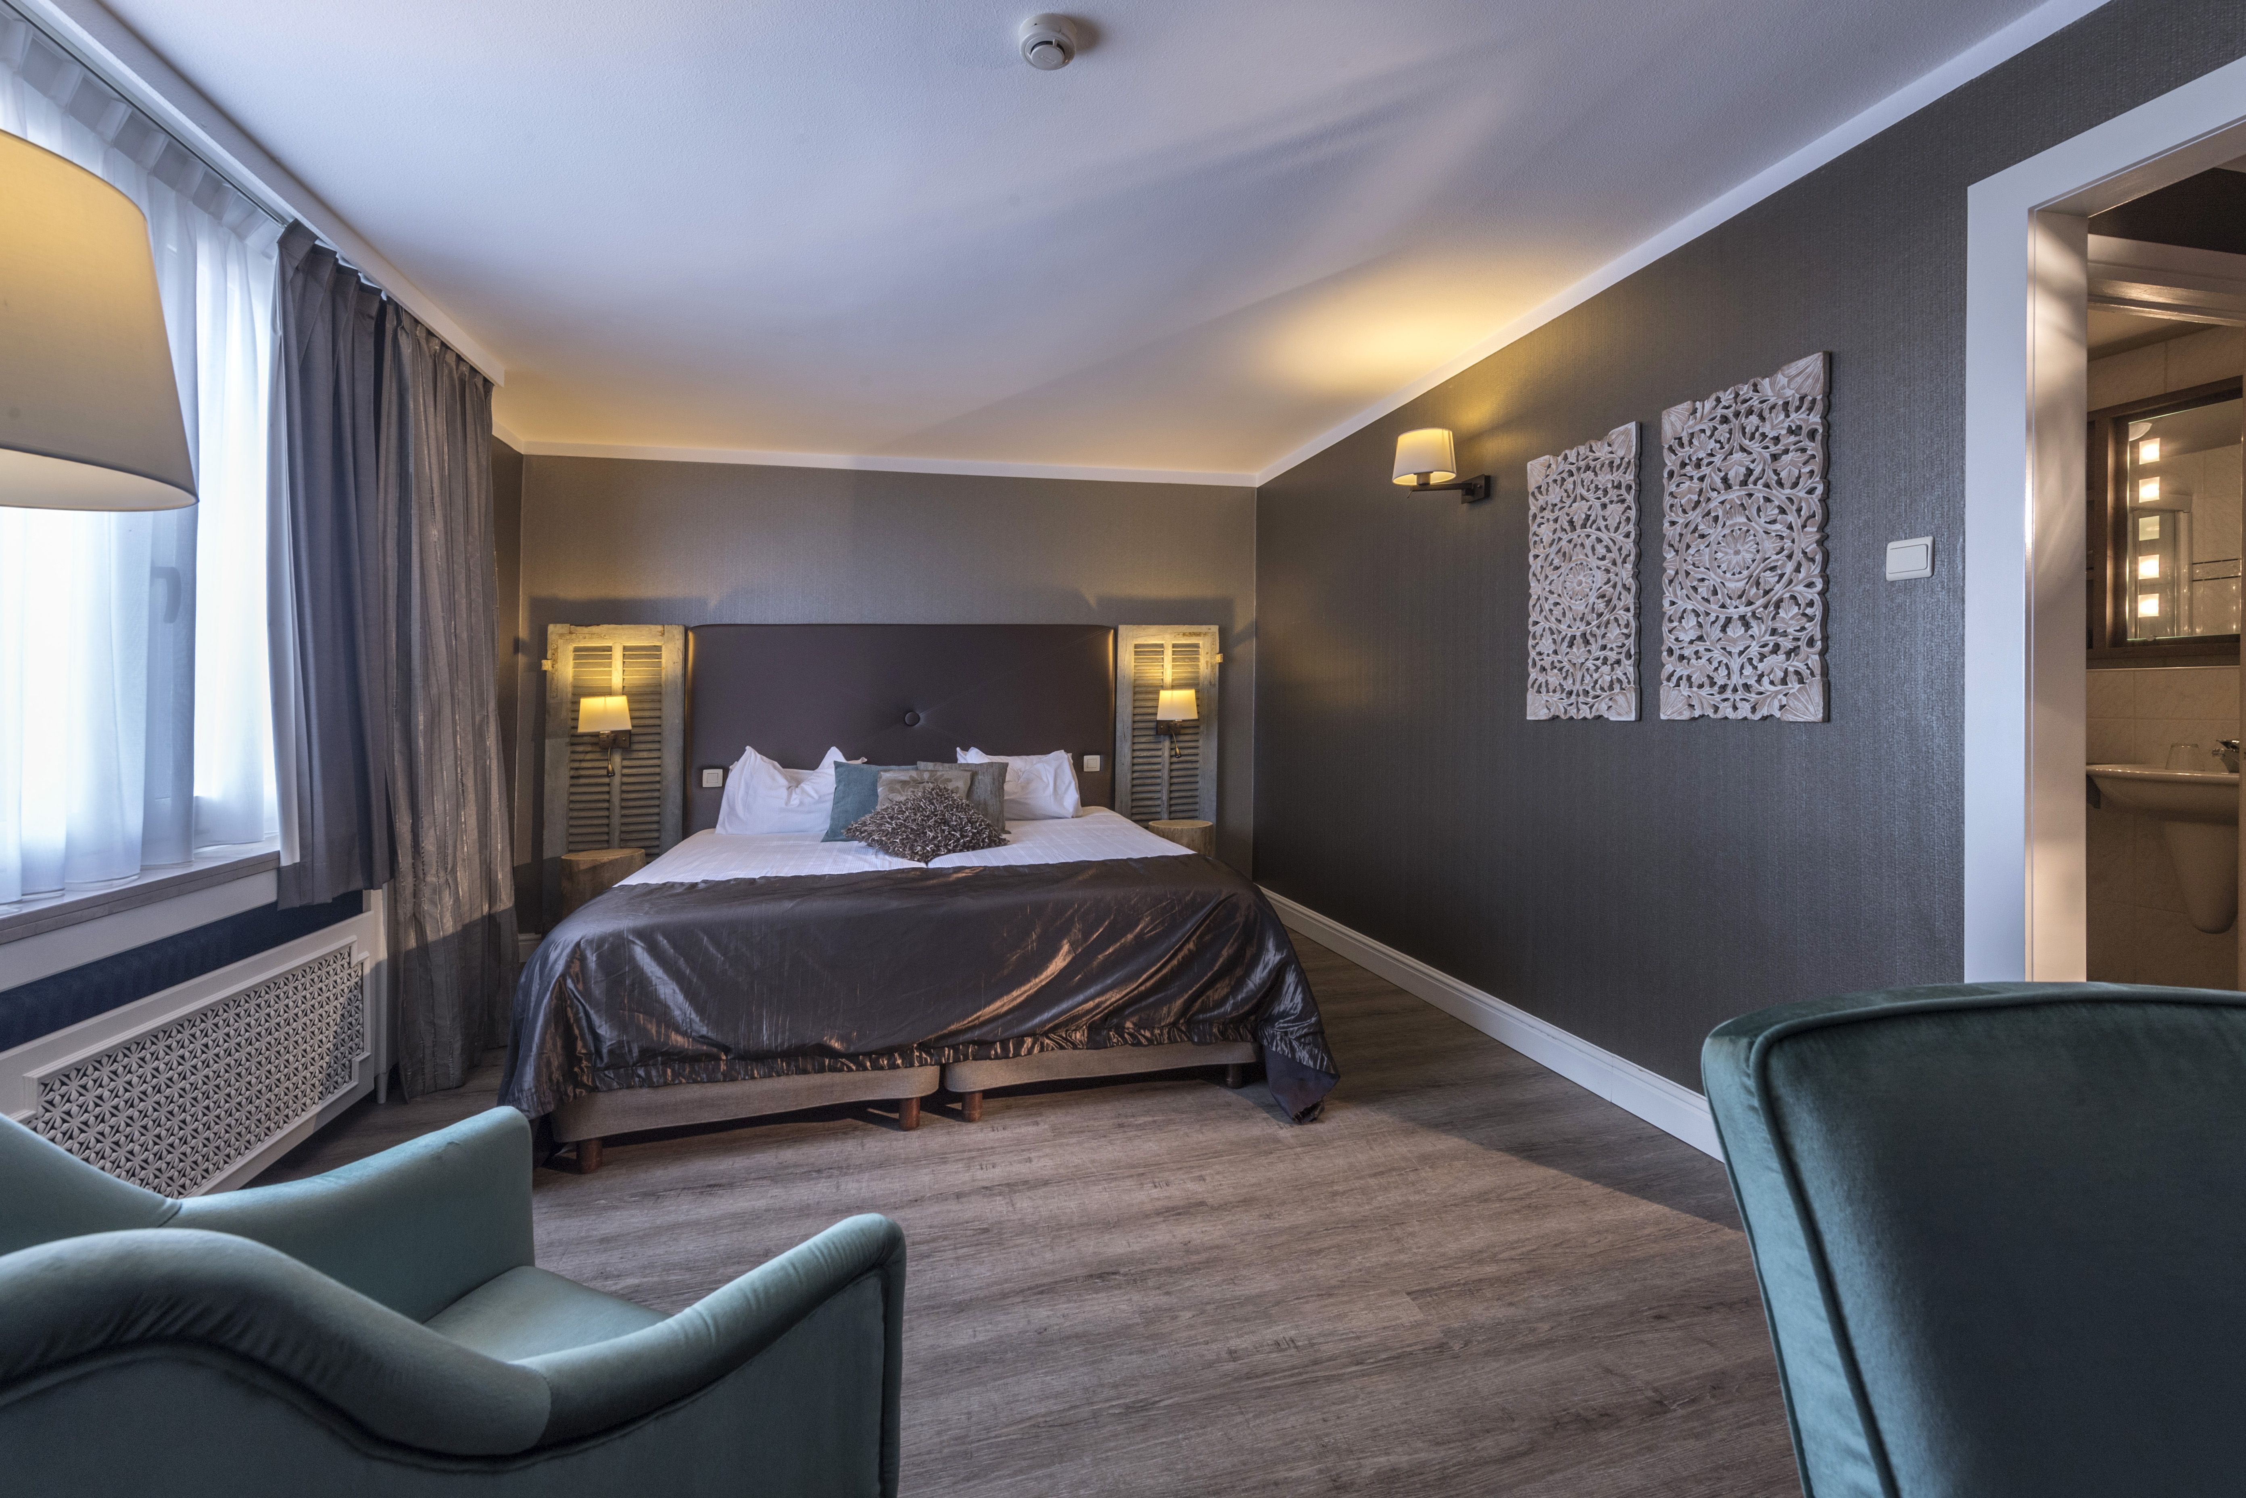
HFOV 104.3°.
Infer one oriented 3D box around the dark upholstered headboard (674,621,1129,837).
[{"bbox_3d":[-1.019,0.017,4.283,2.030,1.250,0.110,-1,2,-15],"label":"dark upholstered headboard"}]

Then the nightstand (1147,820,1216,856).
[{"bbox_3d":[0.290,0.647,4.373,0.305,0.525,0.305,-1,2,-15],"label":"nightstand"}]

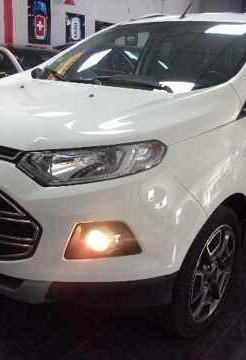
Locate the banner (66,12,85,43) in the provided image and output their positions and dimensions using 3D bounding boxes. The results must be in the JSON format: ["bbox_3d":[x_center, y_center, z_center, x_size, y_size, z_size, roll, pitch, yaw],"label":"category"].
[{"bbox_3d":[-0.889,-2.829,7.300,0.020,0.617,0.521,15,21,36],"label":"banner"}]

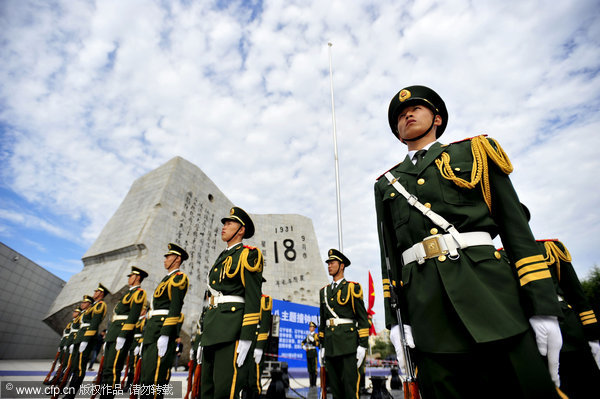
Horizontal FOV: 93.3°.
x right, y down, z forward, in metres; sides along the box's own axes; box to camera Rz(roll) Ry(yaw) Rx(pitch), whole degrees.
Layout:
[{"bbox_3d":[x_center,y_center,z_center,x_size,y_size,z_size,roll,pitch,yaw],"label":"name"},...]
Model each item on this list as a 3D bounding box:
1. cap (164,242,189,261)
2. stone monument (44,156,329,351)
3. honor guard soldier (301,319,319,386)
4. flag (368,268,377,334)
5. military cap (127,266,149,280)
[{"bbox_3d":[-1.491,0.632,3.427,0.290,0.150,0.270,33,-41,-31],"label":"cap"},{"bbox_3d":[-6.645,6.711,28.919,27.000,17.800,10.500,17,-33,-24],"label":"stone monument"},{"bbox_3d":[0.383,5.130,9.470,0.580,1.880,0.400,-23,-38,37],"label":"honor guard soldier"},{"bbox_3d":[2.266,3.264,8.884,0.300,1.950,0.220,-5,-30,13],"label":"flag"},{"bbox_3d":[-2.550,1.156,4.465,0.290,0.150,0.270,33,-41,-31],"label":"military cap"}]

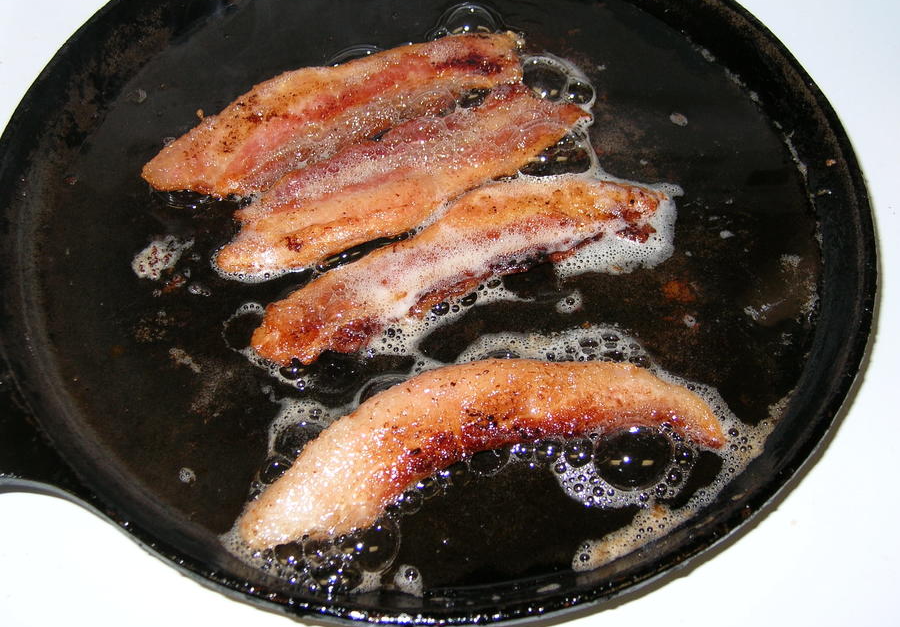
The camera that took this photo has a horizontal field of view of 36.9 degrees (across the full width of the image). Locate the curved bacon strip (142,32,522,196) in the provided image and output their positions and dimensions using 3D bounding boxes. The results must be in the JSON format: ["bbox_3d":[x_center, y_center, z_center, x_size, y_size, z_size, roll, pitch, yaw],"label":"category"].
[{"bbox_3d":[-0.037,-0.071,0.456,0.142,0.010,0.040,-24,61,-17],"label":"curved bacon strip"}]

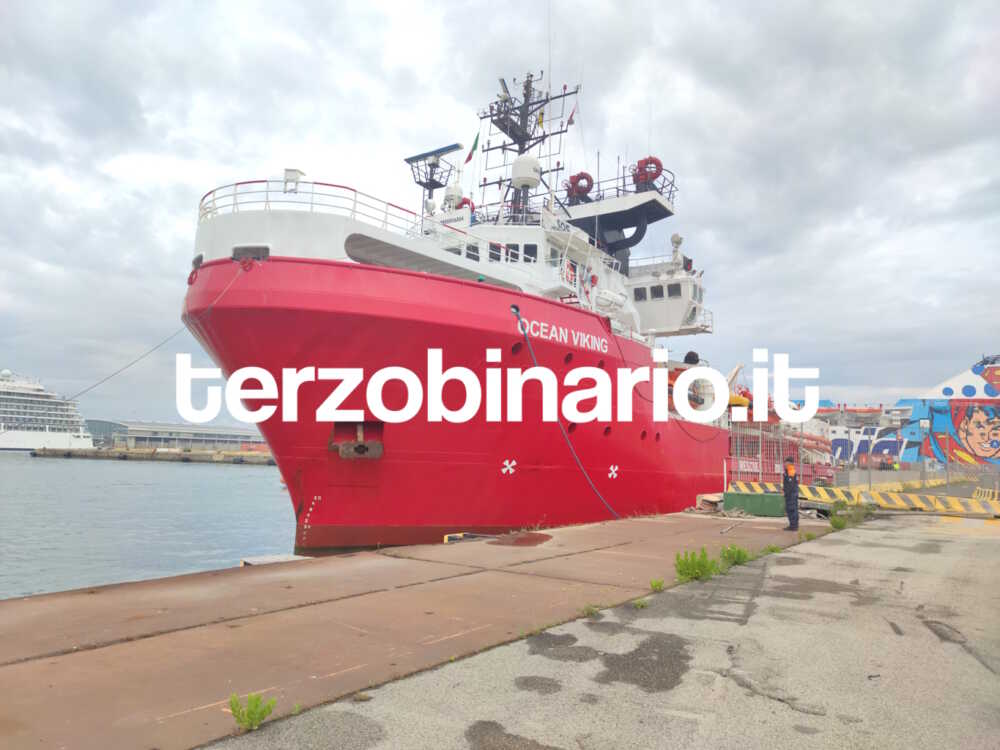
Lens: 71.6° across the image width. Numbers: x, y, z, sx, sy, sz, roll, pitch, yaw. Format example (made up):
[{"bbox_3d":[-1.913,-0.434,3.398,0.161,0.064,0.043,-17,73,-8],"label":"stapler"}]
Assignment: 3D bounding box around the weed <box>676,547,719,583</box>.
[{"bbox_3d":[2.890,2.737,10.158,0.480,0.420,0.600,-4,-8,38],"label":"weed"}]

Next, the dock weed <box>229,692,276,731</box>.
[{"bbox_3d":[-1.580,2.149,4.441,0.220,0.190,0.250,-4,-8,38],"label":"dock weed"}]

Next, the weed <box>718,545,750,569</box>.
[{"bbox_3d":[3.843,2.941,11.323,0.400,0.300,0.460,-4,-8,38],"label":"weed"}]

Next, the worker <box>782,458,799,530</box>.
[{"bbox_3d":[7.147,2.904,17.060,0.360,1.740,0.480,-4,-8,37],"label":"worker"}]

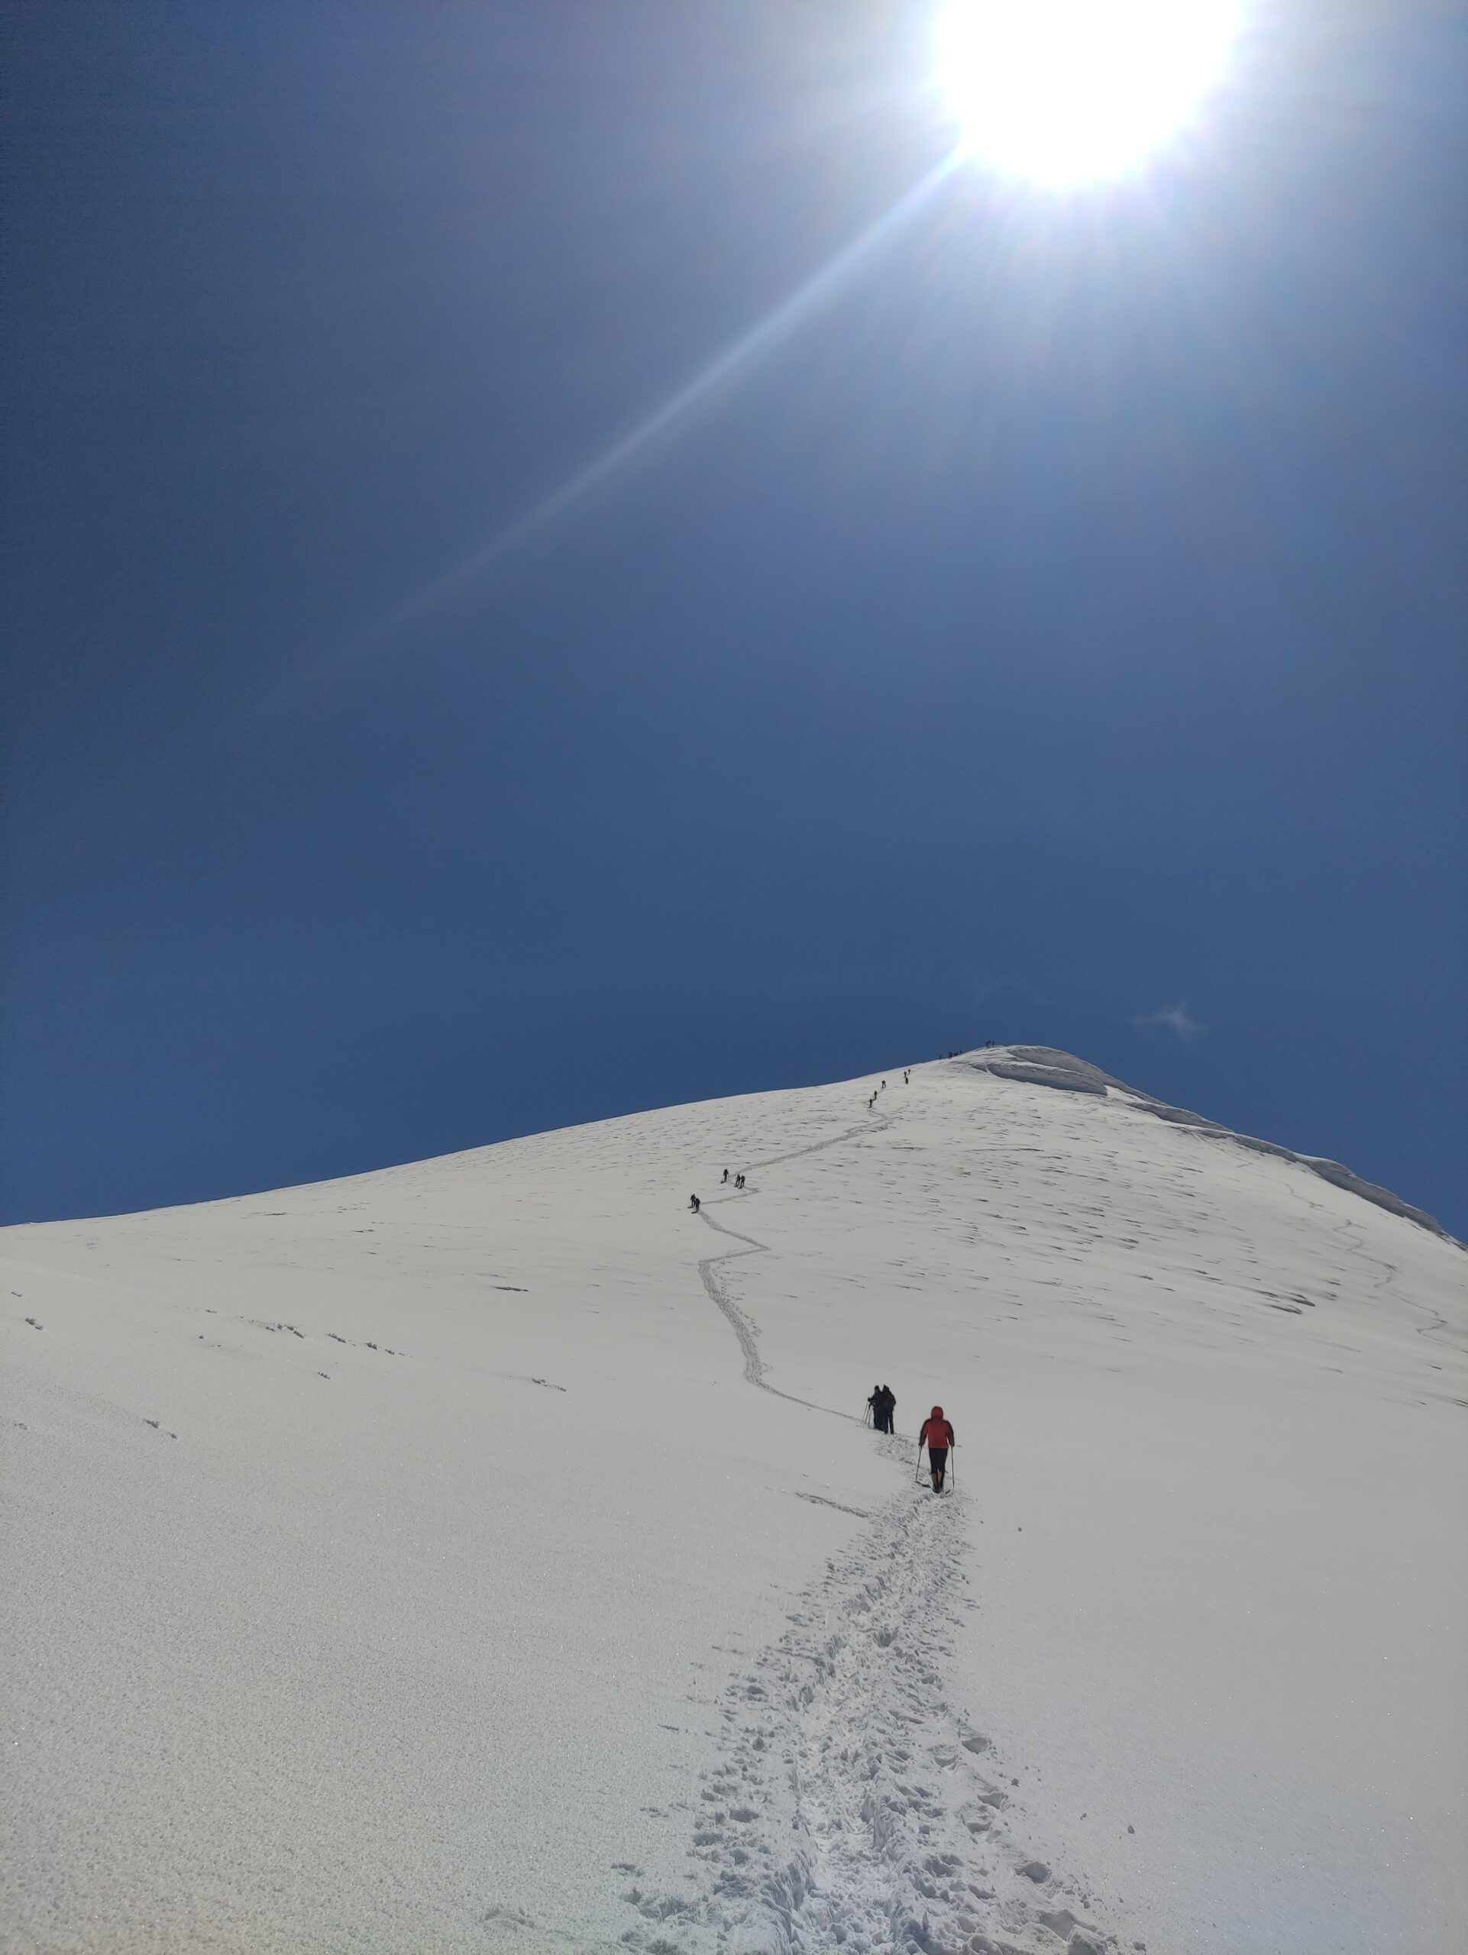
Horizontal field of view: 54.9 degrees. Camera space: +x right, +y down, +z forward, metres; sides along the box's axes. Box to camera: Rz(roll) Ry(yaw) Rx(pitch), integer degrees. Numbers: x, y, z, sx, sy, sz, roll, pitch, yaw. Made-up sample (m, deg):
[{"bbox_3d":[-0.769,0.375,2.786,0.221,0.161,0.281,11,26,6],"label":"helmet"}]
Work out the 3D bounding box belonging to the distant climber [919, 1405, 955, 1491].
[{"bbox_3d":[4.277,9.931,29.700,0.760,1.760,0.520,-2,-18,4],"label":"distant climber"}]

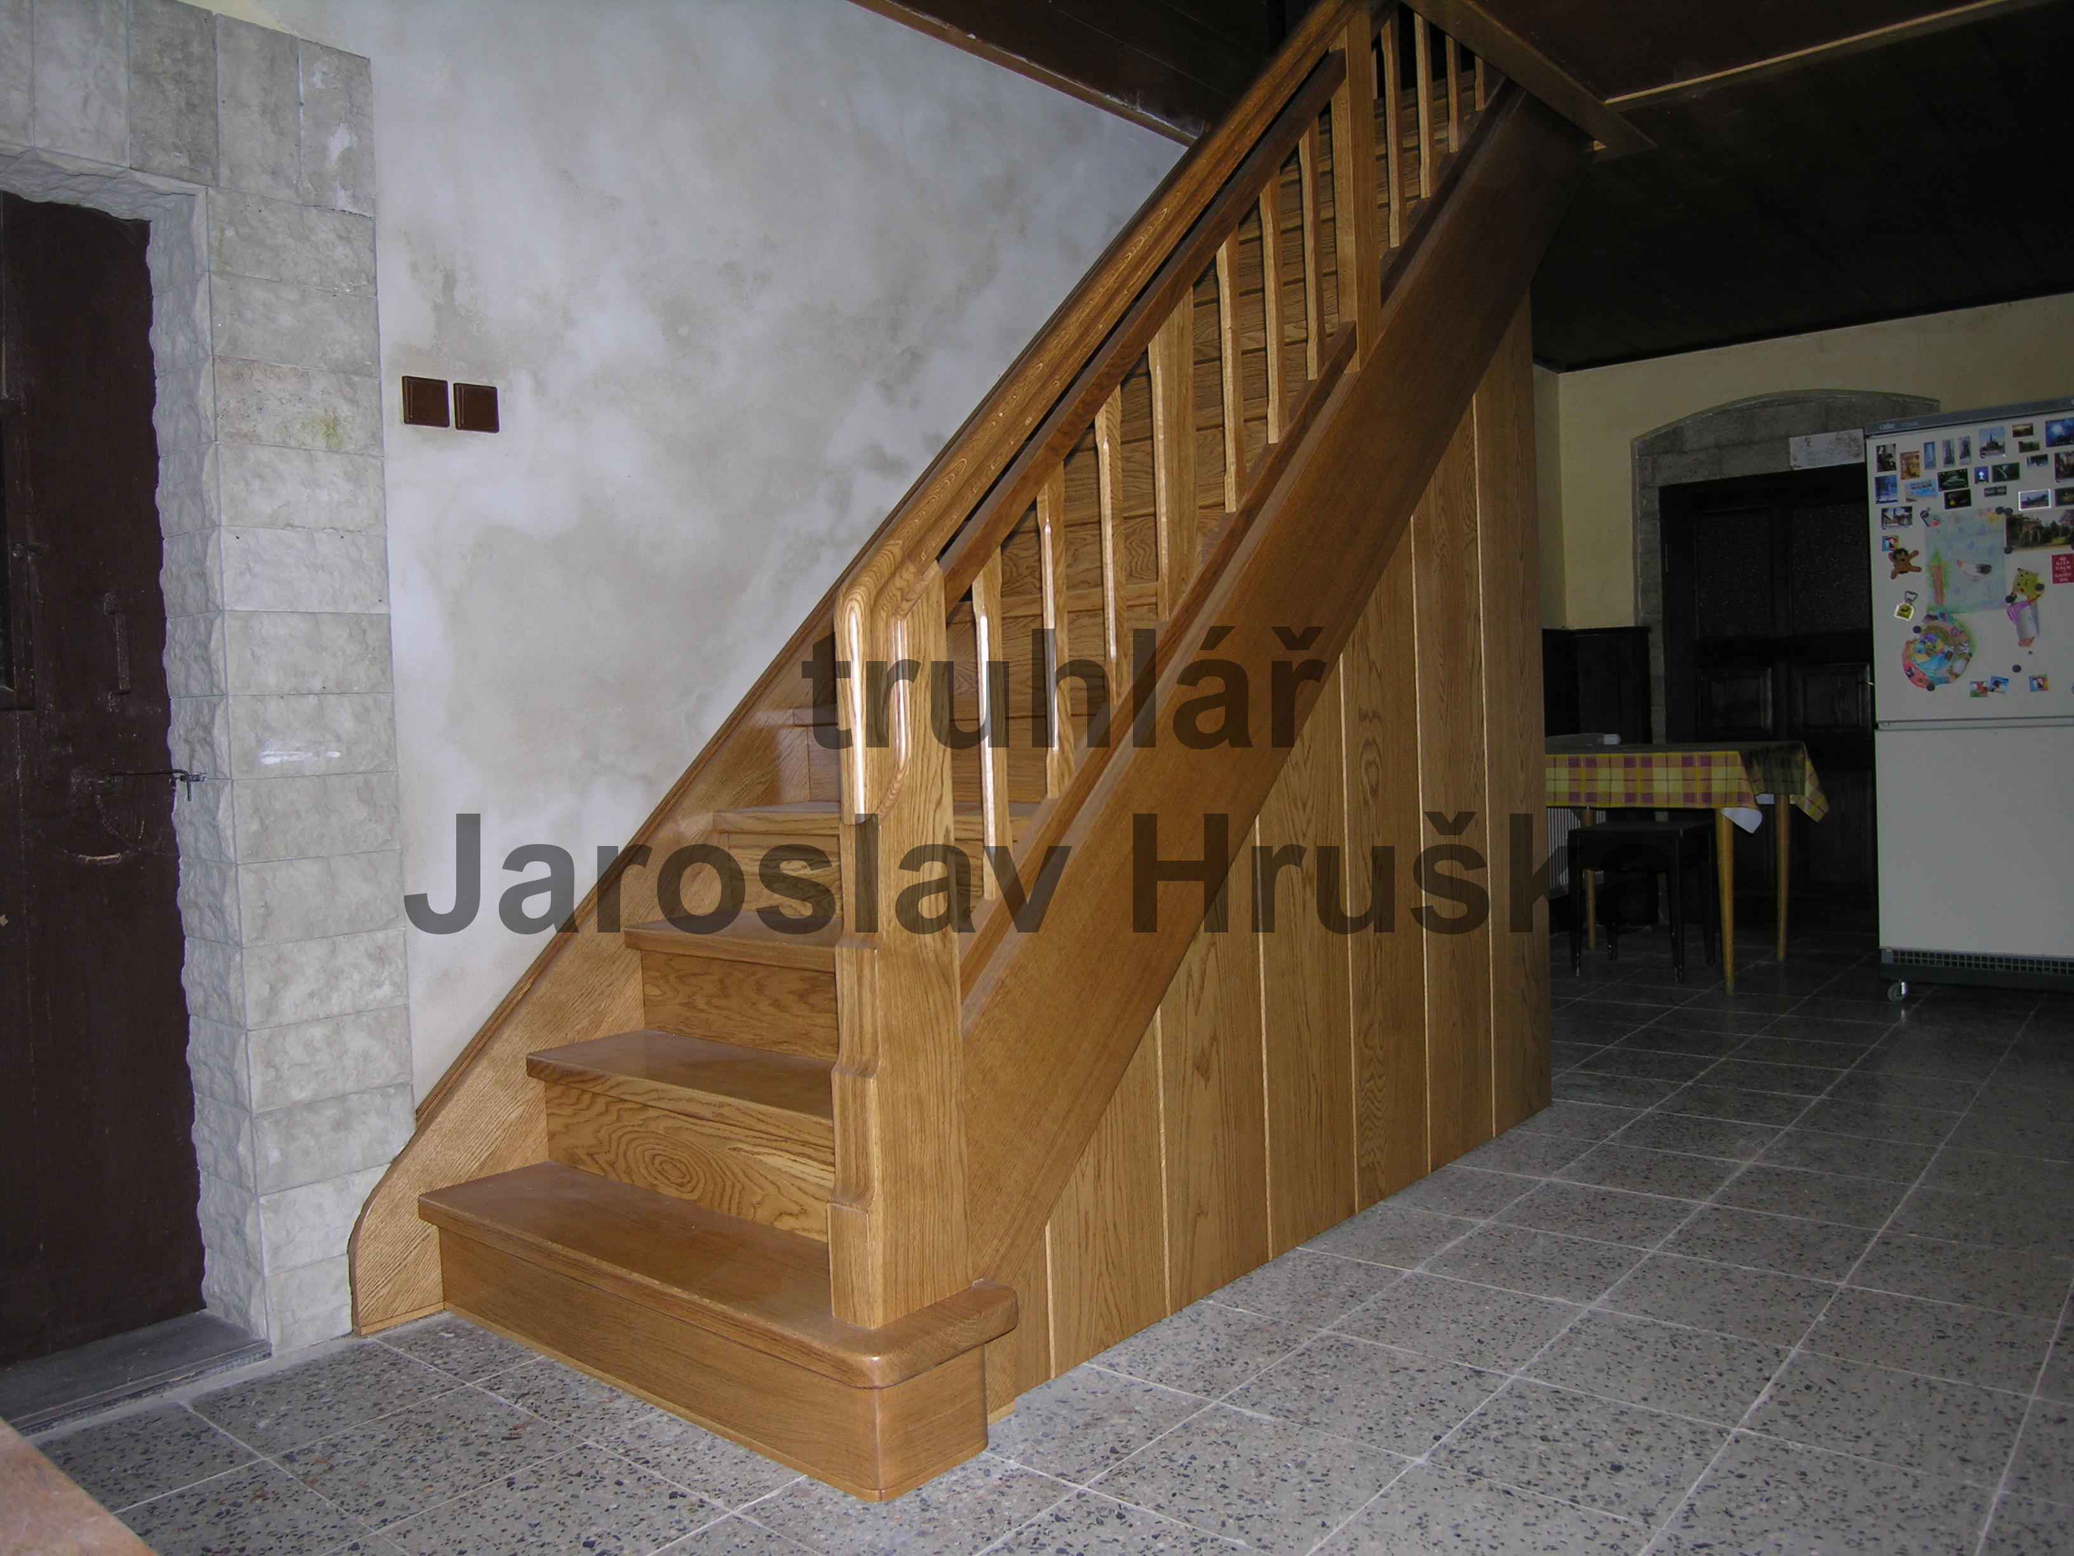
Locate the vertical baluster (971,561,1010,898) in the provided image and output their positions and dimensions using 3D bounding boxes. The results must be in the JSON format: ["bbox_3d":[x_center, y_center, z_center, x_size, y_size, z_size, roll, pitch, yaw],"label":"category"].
[{"bbox_3d":[-0.062,-0.076,2.009,0.024,0.483,0.041,-1,2,41],"label":"vertical baluster"}]

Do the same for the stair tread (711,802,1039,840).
[{"bbox_3d":[-0.197,0.076,2.623,0.961,0.037,0.246,-1,2,41],"label":"stair tread"}]

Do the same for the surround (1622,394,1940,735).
[{"bbox_3d":[3.137,-0.470,5.973,1.190,2.240,0.170,-1,2,41],"label":"surround"}]

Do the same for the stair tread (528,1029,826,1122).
[{"bbox_3d":[-0.441,0.493,2.294,0.966,0.042,0.255,-1,2,40],"label":"stair tread"}]

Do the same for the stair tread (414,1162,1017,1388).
[{"bbox_3d":[-0.517,0.697,2.106,1.080,0.042,0.258,-1,2,39],"label":"stair tread"}]

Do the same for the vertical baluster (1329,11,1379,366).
[{"bbox_3d":[0.618,-1.141,2.787,0.042,0.720,0.094,-1,2,41],"label":"vertical baluster"}]

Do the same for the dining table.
[{"bbox_3d":[2.250,0.299,5.237,0.842,0.785,0.920,-1,2,41],"label":"dining table"}]

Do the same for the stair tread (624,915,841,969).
[{"bbox_3d":[-0.325,0.285,2.470,0.961,0.037,0.246,-1,2,41],"label":"stair tread"}]

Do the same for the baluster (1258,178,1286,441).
[{"bbox_3d":[0.425,-0.840,2.555,0.020,0.480,0.034,-1,2,41],"label":"baluster"}]

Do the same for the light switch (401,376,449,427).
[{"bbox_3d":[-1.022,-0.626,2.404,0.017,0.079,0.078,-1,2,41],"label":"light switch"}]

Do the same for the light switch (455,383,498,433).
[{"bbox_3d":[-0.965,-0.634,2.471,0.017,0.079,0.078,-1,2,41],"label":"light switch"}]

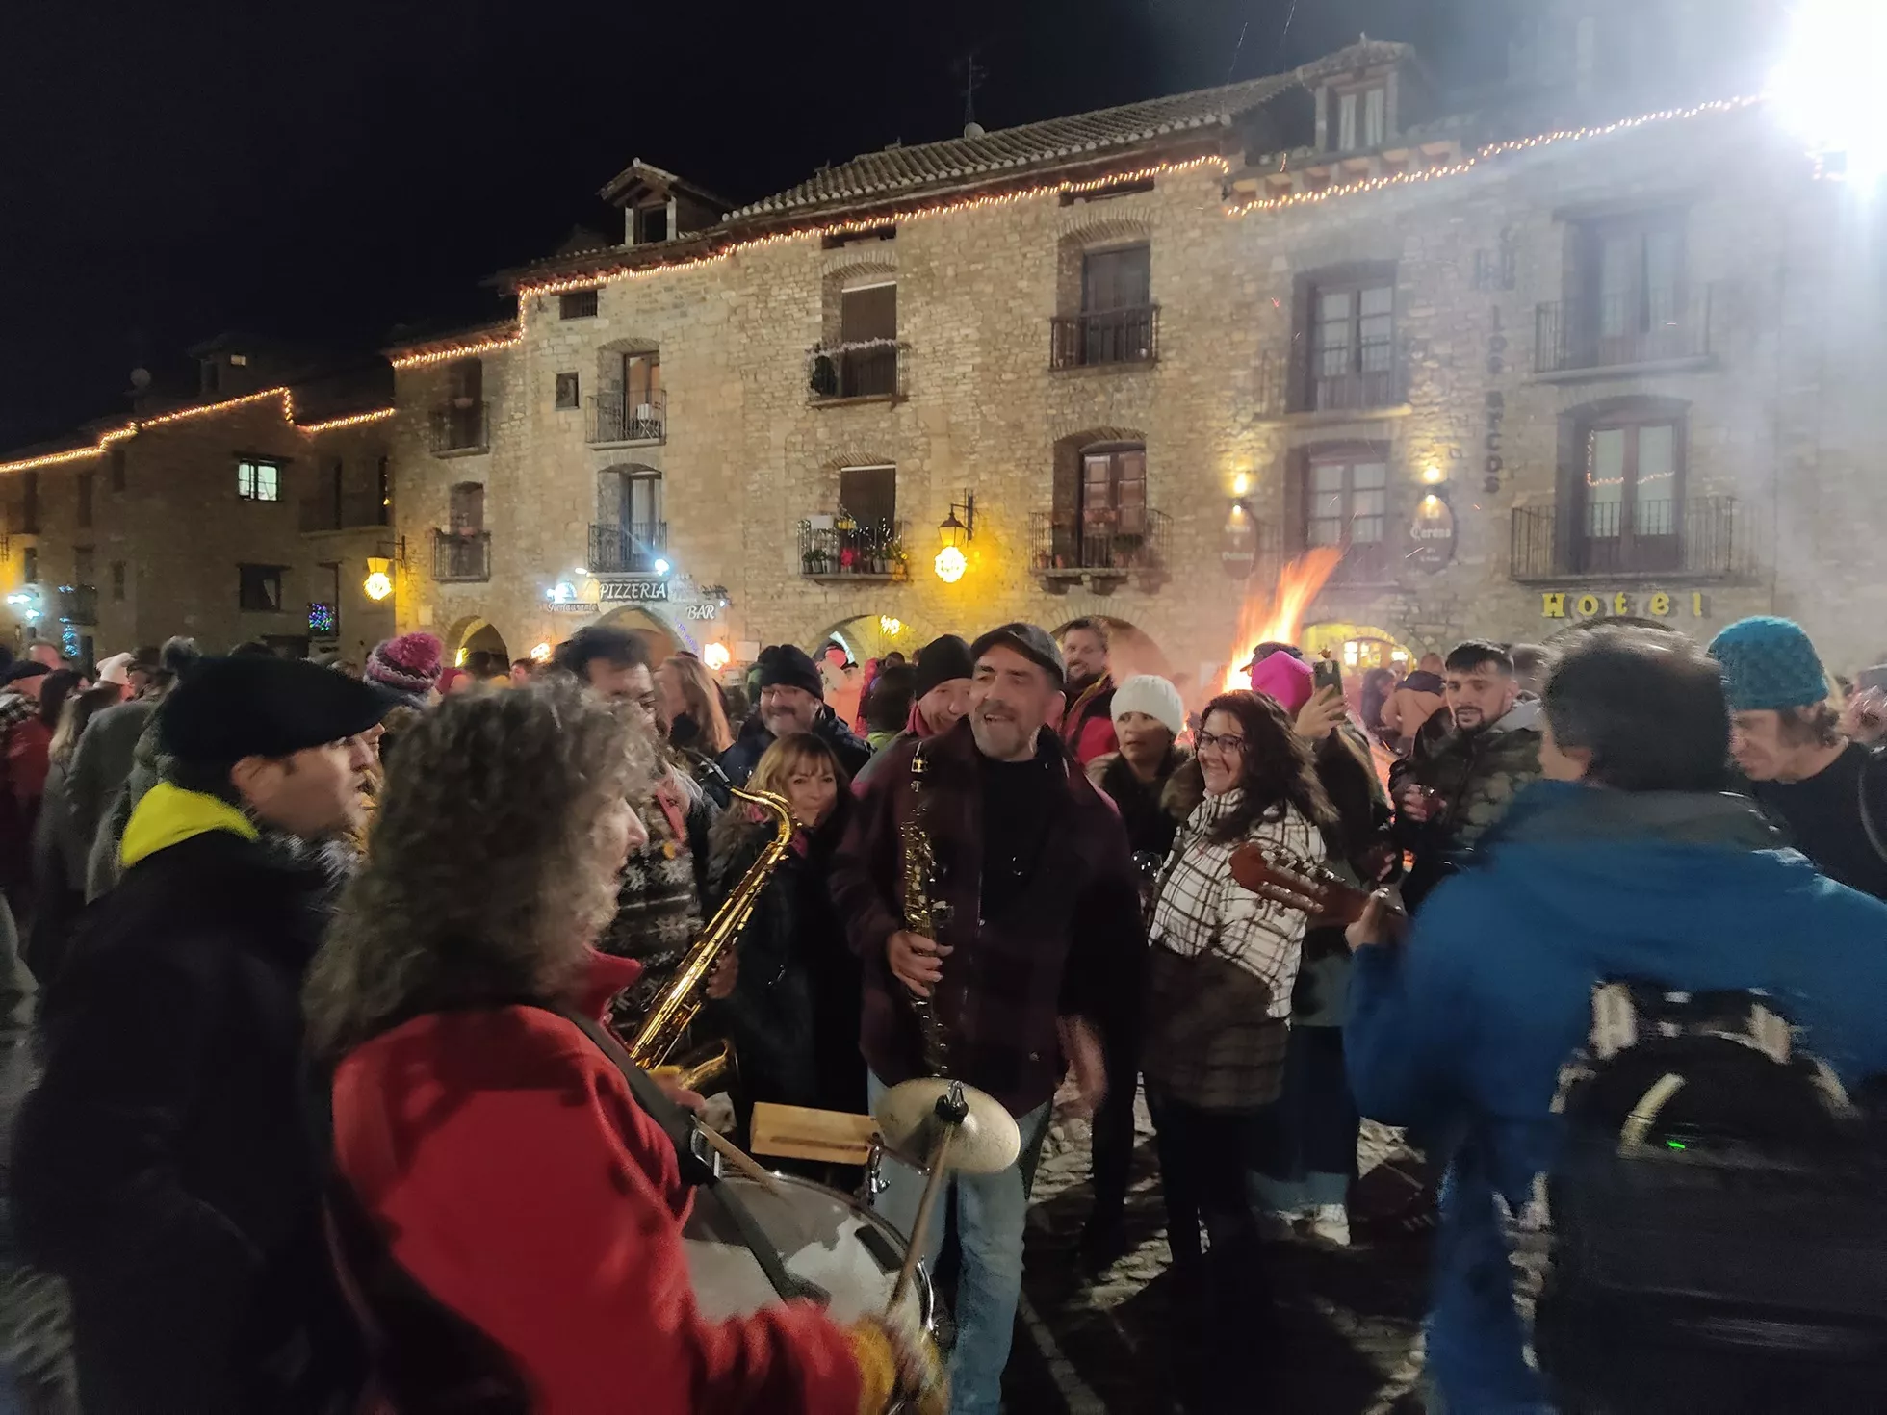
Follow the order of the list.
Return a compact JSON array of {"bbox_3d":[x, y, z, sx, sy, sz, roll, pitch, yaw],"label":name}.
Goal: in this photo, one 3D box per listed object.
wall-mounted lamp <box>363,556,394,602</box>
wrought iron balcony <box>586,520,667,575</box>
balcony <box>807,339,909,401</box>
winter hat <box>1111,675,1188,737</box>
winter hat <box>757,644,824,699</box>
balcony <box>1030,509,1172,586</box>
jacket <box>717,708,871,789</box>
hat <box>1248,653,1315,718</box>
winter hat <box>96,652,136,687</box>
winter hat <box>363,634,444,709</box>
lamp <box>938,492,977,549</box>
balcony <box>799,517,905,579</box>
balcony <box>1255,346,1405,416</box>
[{"bbox_3d":[-13.465,-3.059,33.800,0.650,1.080,0.650,2,2,32],"label":"wall-mounted lamp"},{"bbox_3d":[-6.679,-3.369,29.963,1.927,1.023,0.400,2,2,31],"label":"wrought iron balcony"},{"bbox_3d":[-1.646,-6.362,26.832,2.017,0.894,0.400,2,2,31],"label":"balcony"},{"bbox_3d":[0.547,-0.006,3.800,0.190,0.180,0.220,4,4,37],"label":"winter hat"},{"bbox_3d":[-0.414,-0.094,3.850,0.190,0.165,0.220,1,2,21],"label":"winter hat"},{"bbox_3d":[2.626,-2.693,23.847,2.250,1.080,0.700,2,2,31],"label":"balcony"},{"bbox_3d":[-0.420,0.358,3.910,0.560,0.720,0.340,1,2,14],"label":"jacket"},{"bbox_3d":[0.967,-0.061,4.050,0.190,0.190,0.210,1,2,24],"label":"hat"},{"bbox_3d":[-4.318,-0.196,7.400,0.220,0.190,0.190,0,2,-12],"label":"winter hat"},{"bbox_3d":[-1.601,-0.111,4.200,0.240,0.215,0.220,5,13,-29],"label":"winter hat"},{"bbox_3d":[0.253,-3.319,25.191,0.420,0.950,0.750,2,2,31],"label":"lamp"},{"bbox_3d":[-1.741,-2.956,26.587,2.097,1.044,0.550,2,2,31],"label":"balcony"},{"bbox_3d":[5.951,-4.997,21.878,2.200,0.970,0.450,2,2,32],"label":"balcony"}]

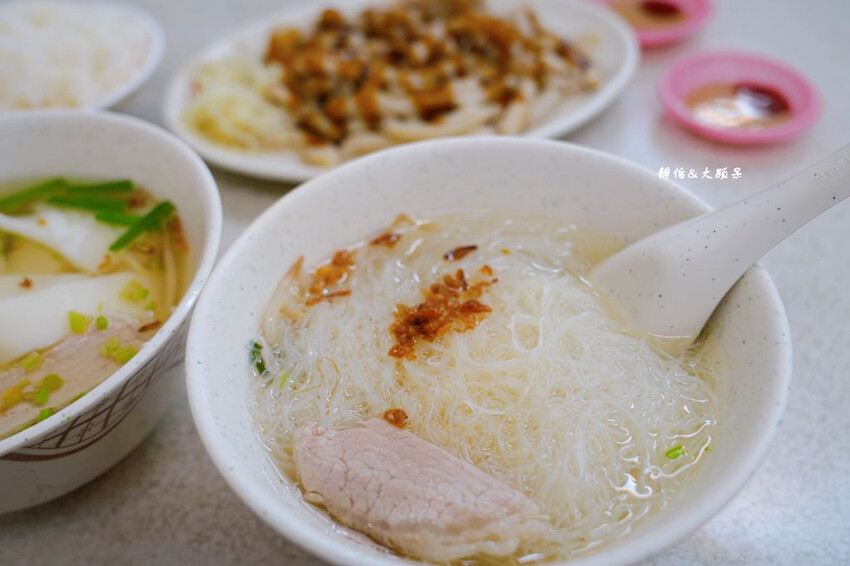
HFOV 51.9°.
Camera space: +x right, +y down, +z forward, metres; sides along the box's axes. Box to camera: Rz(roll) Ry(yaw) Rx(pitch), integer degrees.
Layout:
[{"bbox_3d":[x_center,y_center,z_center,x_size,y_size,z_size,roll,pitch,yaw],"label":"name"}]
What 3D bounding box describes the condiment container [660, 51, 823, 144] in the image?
[{"bbox_3d":[0.161,-0.088,0.452,0.080,0.023,0.080,-5,45,0],"label":"condiment container"}]

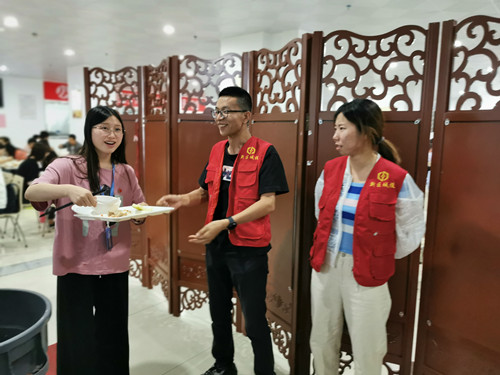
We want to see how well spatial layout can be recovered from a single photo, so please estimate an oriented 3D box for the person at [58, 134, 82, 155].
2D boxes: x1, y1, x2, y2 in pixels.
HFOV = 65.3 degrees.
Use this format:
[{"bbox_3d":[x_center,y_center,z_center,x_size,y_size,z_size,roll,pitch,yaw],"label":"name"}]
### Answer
[{"bbox_3d":[-4.334,-0.649,9.525,0.560,1.220,0.720,0,9,-8],"label":"person"}]

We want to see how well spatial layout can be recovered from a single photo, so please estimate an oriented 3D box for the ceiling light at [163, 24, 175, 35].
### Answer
[{"bbox_3d":[-1.226,-2.374,5.867,0.170,0.070,0.170,1,9,0],"label":"ceiling light"}]

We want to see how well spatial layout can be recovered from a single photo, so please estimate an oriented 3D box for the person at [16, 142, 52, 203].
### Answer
[{"bbox_3d":[-2.927,0.017,5.374,0.500,1.220,0.700,2,9,5],"label":"person"}]

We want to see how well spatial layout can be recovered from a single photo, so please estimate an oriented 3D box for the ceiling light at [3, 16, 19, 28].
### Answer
[{"bbox_3d":[-3.450,-2.379,5.623,0.170,0.070,0.170,1,9,0],"label":"ceiling light"}]

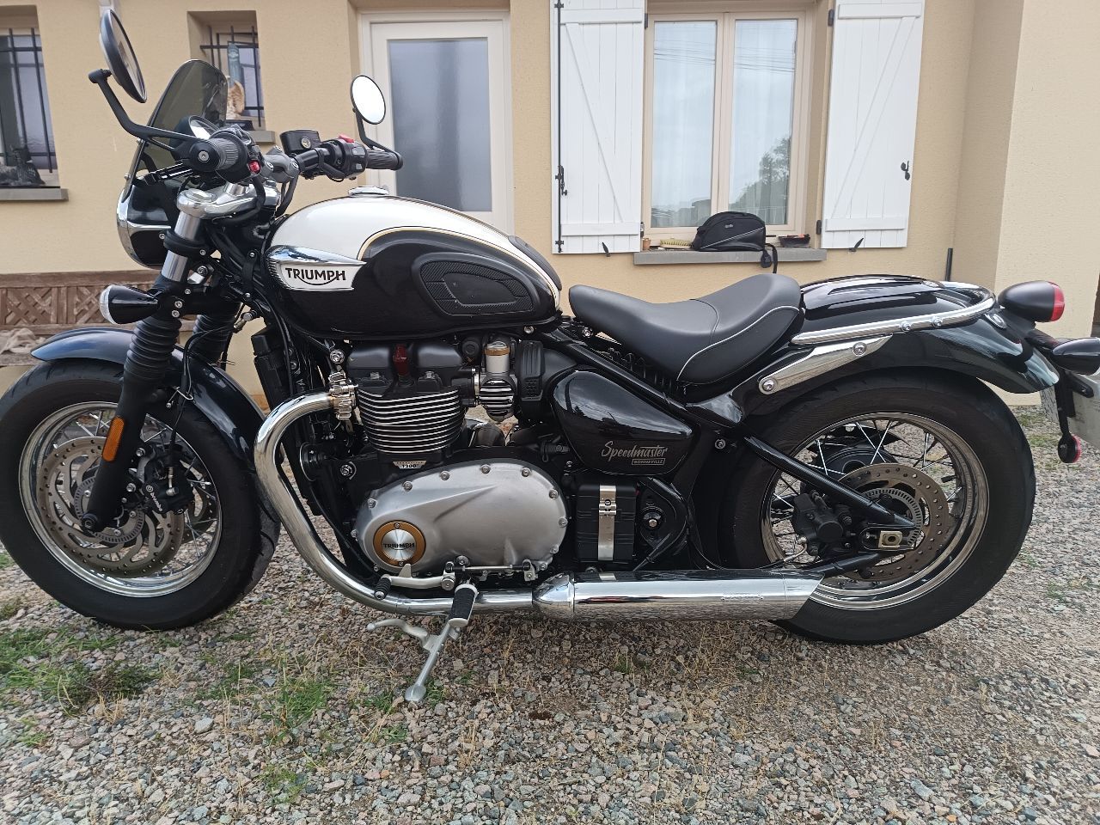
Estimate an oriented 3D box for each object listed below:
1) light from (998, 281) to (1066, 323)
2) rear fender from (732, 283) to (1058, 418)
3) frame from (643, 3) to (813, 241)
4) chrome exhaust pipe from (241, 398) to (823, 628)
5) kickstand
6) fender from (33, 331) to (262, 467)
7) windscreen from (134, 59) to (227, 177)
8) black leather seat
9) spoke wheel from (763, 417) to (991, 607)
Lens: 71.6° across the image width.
[{"bbox_3d":[0.876,-0.202,1.388,0.125,0.082,0.085,0,21,2],"label":"light"},{"bbox_3d":[0.639,-0.133,1.422,0.620,0.250,0.210,0,21,2],"label":"rear fender"},{"bbox_3d":[1.020,-1.655,4.459,0.988,1.327,0.090,-1,11,0],"label":"frame"},{"bbox_3d":[-0.030,0.178,1.397,1.040,0.405,0.190,0,21,2],"label":"chrome exhaust pipe"},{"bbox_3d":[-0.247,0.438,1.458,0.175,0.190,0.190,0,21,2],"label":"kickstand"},{"bbox_3d":[-0.780,-0.042,1.512,0.460,0.270,0.165,2,19,6],"label":"fender"},{"bbox_3d":[-0.636,-0.505,1.337,0.065,0.230,0.260,27,20,-2],"label":"windscreen"},{"bbox_3d":[0.247,-0.172,1.421,0.430,0.180,0.290,0,21,2],"label":"black leather seat"},{"bbox_3d":[0.635,0.183,1.544,0.436,0.436,0.120,0,21,2],"label":"spoke wheel"}]

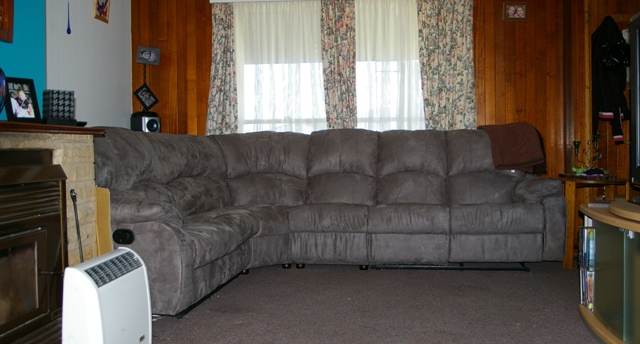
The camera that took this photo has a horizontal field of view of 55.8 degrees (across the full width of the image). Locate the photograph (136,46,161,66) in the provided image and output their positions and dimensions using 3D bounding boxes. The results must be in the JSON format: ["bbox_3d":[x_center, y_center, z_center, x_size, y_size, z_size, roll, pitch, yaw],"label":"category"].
[{"bbox_3d":[-1.479,-1.002,5.220,0.195,0.146,0.020,5,2,-7],"label":"photograph"}]

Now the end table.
[{"bbox_3d":[1.996,0.359,4.360,0.480,0.600,0.450,0,2,5],"label":"end table"}]

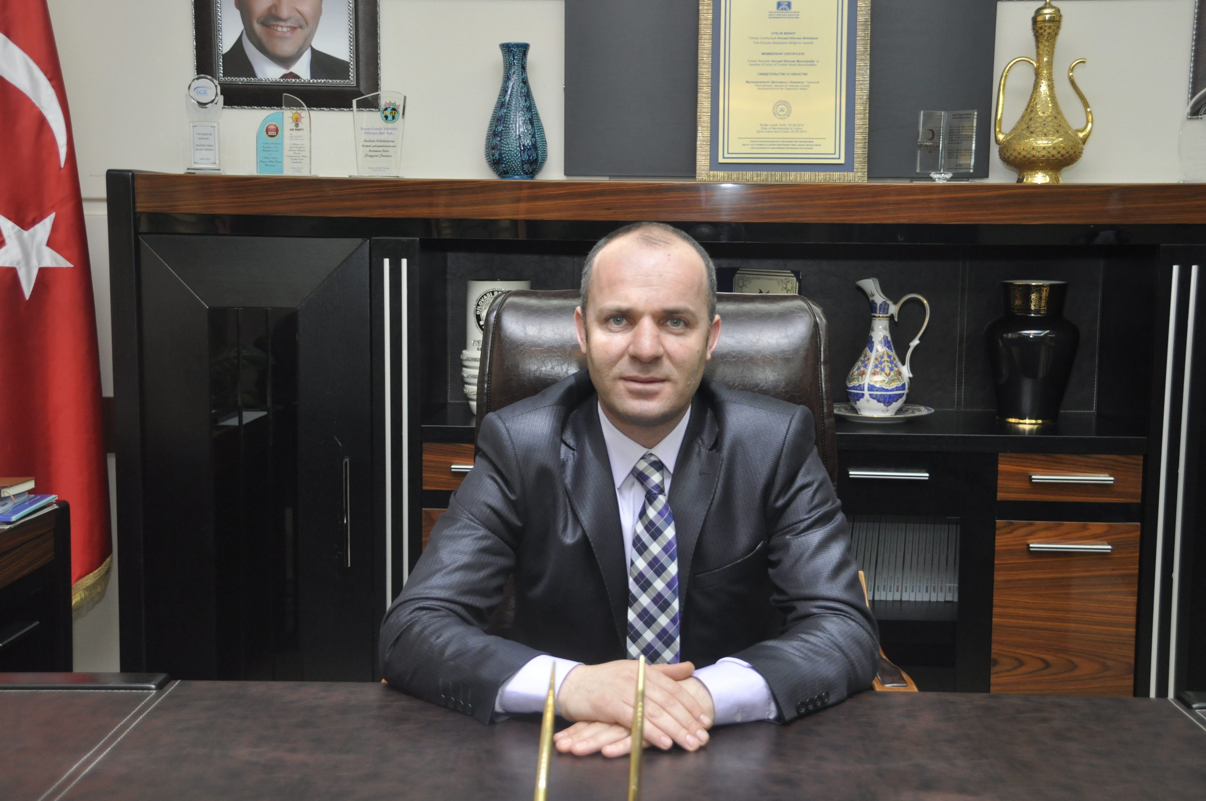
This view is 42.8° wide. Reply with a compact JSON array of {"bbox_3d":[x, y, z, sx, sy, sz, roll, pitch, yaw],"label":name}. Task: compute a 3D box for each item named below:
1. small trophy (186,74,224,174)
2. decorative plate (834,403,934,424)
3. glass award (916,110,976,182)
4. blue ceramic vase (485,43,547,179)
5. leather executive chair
[{"bbox_3d":[-0.825,-0.570,3.185,0.078,0.201,0.055,1,7,2],"label":"small trophy"},{"bbox_3d":[0.583,0.029,3.273,0.242,0.026,0.242,1,7,2],"label":"decorative plate"},{"bbox_3d":[0.699,-0.518,3.138,0.127,0.150,0.060,1,7,2],"label":"glass award"},{"bbox_3d":[-0.181,-0.598,3.189,0.129,0.285,0.129,1,7,2],"label":"blue ceramic vase"},{"bbox_3d":[0.057,0.443,1.937,0.660,1.140,0.730,1,7,5],"label":"leather executive chair"}]

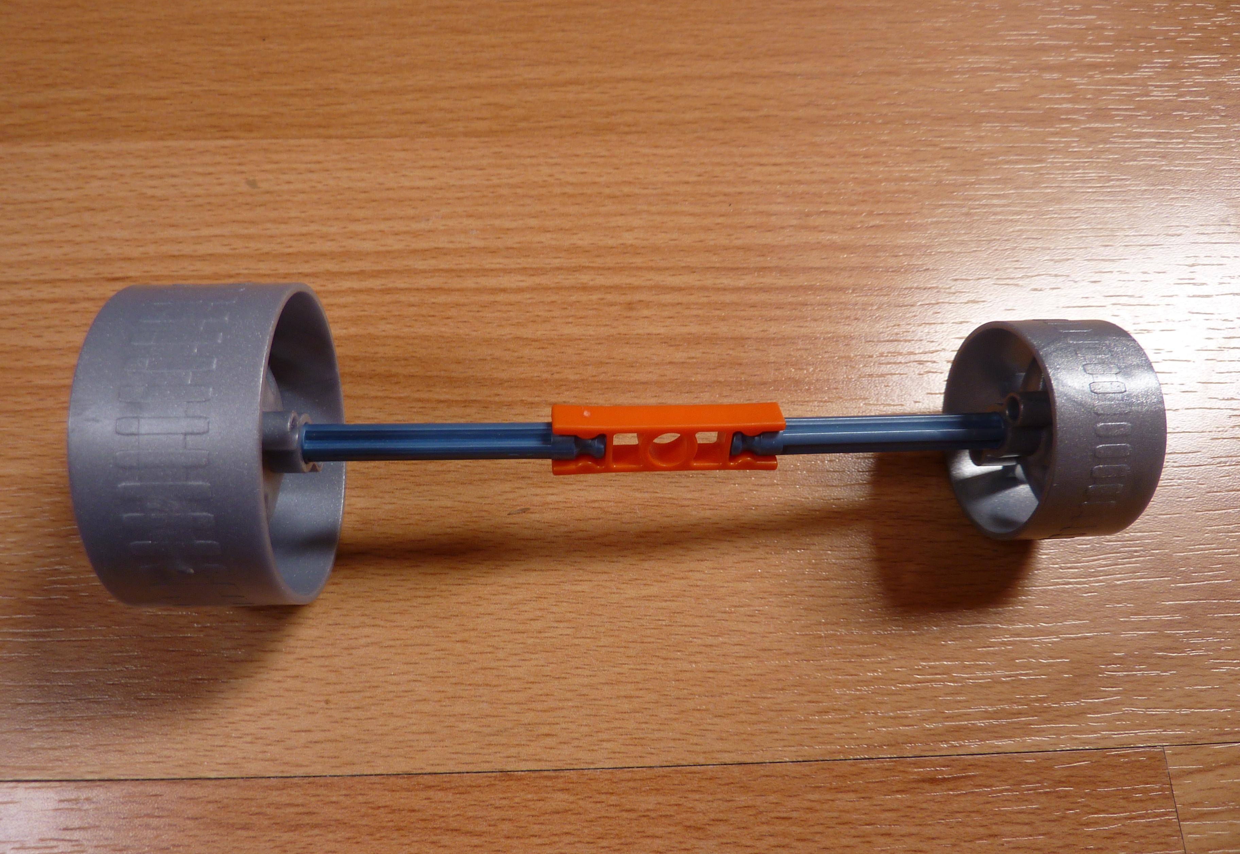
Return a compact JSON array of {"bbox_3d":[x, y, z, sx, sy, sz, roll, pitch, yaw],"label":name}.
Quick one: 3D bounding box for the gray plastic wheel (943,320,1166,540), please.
[{"bbox_3d":[0.072,0.000,0.152,0.018,0.037,0.037,-1,70,-5],"label":"gray plastic wheel"}]

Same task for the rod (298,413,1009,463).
[{"bbox_3d":[0.008,0.002,0.146,0.128,0.006,0.006,-1,70,-5],"label":"rod"}]

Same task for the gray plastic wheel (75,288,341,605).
[{"bbox_3d":[-0.061,0.003,0.140,0.025,0.050,0.050,-1,70,-5],"label":"gray plastic wheel"}]

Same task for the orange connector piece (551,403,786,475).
[{"bbox_3d":[0.008,0.002,0.146,0.037,0.010,0.006,-1,37,-5],"label":"orange connector piece"}]

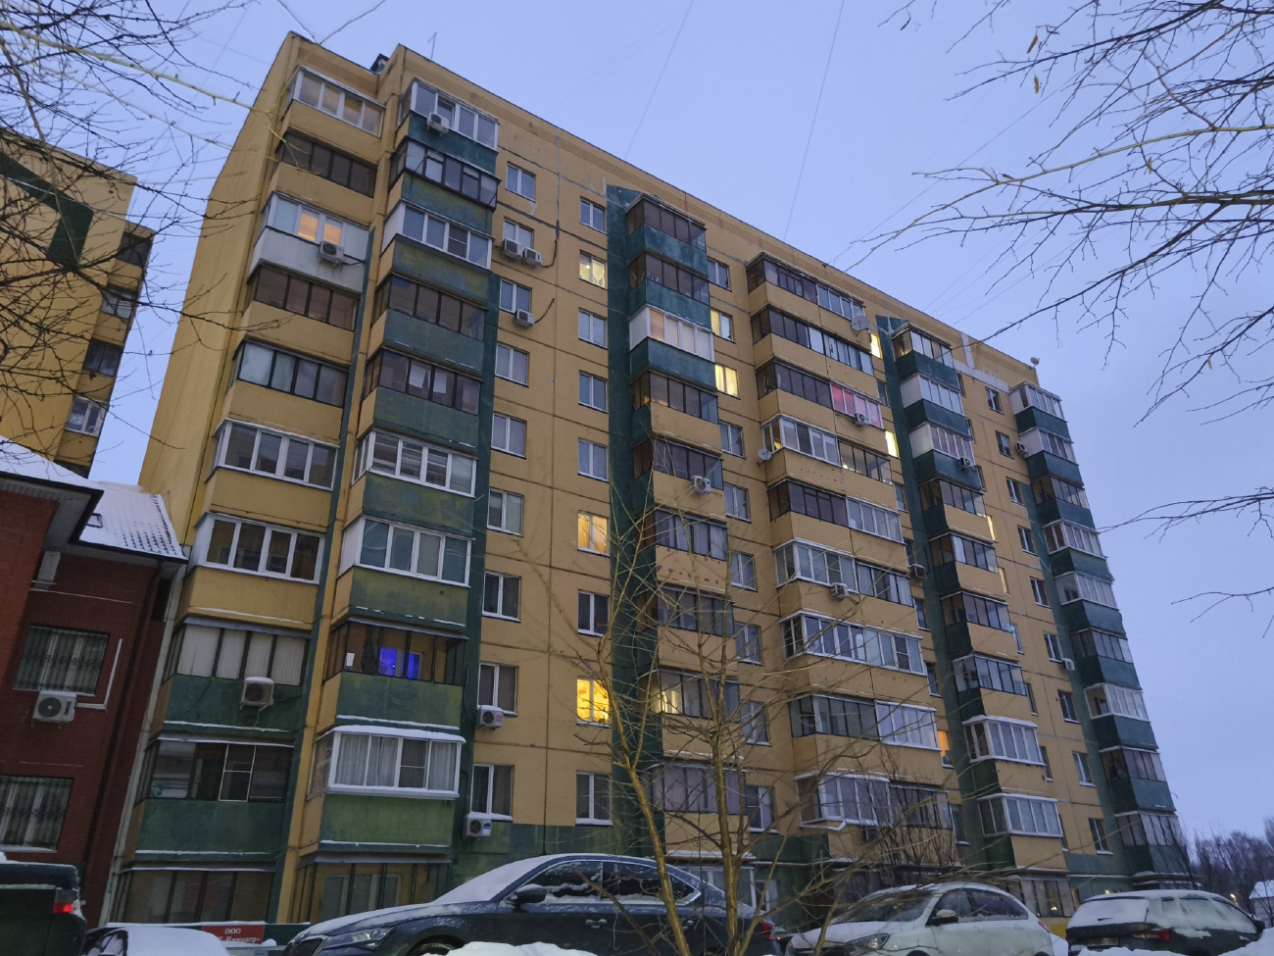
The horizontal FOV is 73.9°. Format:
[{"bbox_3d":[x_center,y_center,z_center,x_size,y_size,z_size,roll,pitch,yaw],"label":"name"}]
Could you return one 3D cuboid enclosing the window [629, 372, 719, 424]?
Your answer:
[{"bbox_3d":[1.481,-2.755,31.909,3.193,1.355,1.185,16,-32,-31],"label":"window"}]

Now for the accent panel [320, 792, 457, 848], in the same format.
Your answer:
[{"bbox_3d":[-5.950,8.254,20.352,3.250,1.090,0.150,16,-31,-32],"label":"accent panel"}]

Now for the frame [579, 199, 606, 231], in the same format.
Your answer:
[{"bbox_3d":[-1.838,-10.731,34.765,1.190,1.340,0.150,16,-31,-32],"label":"frame"}]

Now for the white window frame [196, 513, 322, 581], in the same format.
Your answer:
[{"bbox_3d":[-10.238,2.004,23.175,3.115,1.466,0.204,16,-31,-31],"label":"white window frame"}]

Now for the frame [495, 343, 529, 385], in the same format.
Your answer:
[{"bbox_3d":[-4.395,-4.003,29.913,1.242,1.394,0.153,16,-31,-31],"label":"frame"}]

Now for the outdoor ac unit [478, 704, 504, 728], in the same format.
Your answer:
[{"bbox_3d":[-4.172,6.874,24.209,0.720,0.520,0.300,16,-32,-31],"label":"outdoor ac unit"}]

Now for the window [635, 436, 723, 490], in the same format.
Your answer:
[{"bbox_3d":[1.553,-0.286,30.665,3.203,1.305,1.185,16,-32,-31],"label":"window"}]

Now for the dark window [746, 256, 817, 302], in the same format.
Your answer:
[{"bbox_3d":[6.875,-8.906,39.663,3.350,1.410,1.109,16,-32,-31],"label":"dark window"}]

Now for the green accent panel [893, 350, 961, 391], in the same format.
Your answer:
[{"bbox_3d":[15.277,-5.281,44.399,3.369,1.425,1.130,16,-31,-31],"label":"green accent panel"}]

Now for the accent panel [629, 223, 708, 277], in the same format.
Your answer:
[{"bbox_3d":[1.372,-9.485,36.610,3.277,1.390,1.200,16,-32,-31],"label":"accent panel"}]

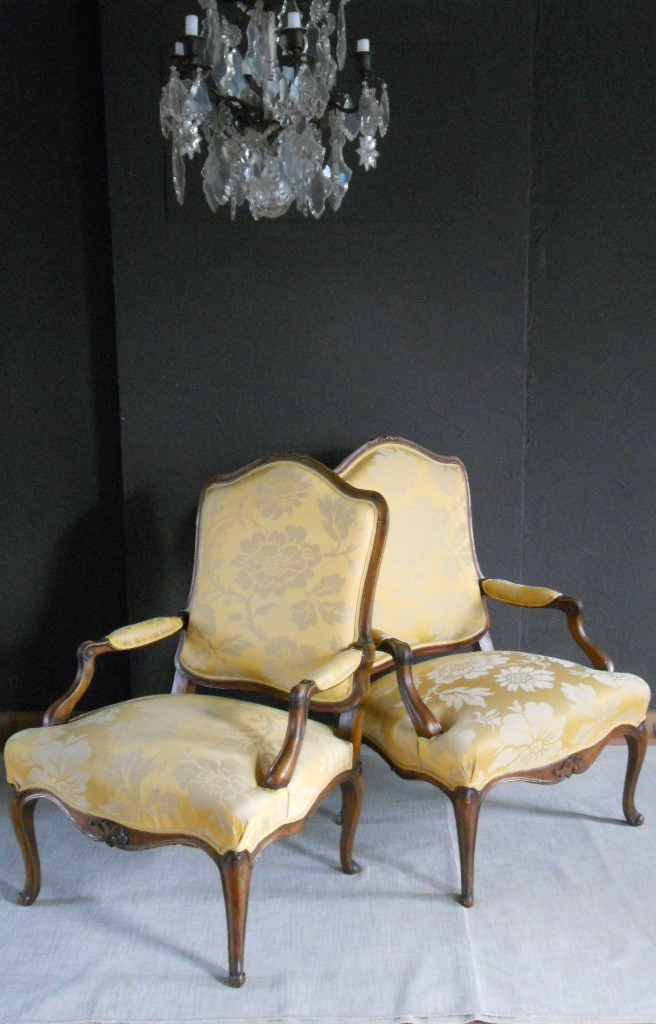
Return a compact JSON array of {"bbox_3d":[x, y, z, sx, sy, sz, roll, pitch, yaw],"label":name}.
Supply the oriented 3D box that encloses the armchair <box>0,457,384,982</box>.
[{"bbox_3d":[-0.273,0.385,2.543,0.670,0.970,0.710,6,12,33],"label":"armchair"}]

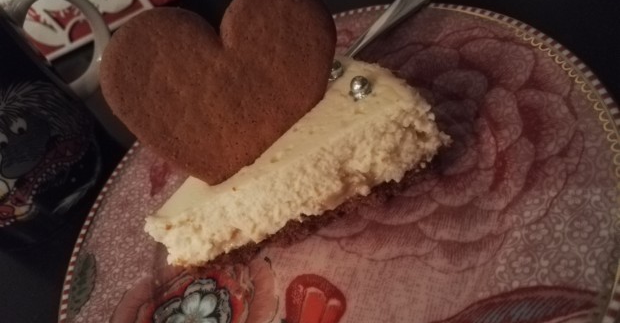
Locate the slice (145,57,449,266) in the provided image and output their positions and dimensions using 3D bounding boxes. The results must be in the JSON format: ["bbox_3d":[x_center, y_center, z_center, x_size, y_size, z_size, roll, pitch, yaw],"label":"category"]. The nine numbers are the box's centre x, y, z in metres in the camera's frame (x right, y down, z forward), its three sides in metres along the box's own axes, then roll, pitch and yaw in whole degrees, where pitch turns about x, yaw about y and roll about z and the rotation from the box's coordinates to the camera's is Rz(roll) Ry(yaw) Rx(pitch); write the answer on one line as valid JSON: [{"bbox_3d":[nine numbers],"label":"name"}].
[{"bbox_3d":[-0.011,0.002,0.168,0.102,0.032,0.064,-34,43,-2],"label":"slice"}]

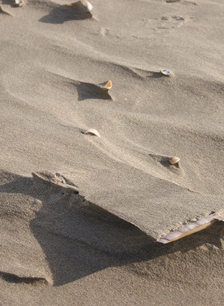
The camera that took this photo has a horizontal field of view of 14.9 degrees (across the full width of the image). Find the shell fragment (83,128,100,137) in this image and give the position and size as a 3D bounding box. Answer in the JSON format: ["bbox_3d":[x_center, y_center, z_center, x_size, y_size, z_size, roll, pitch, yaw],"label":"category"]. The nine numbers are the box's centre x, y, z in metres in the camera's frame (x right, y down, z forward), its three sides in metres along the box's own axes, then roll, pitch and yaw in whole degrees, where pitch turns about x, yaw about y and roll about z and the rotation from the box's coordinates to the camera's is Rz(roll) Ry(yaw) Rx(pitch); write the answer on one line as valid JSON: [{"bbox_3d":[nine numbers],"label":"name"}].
[{"bbox_3d":[-0.025,-0.027,1.146,0.020,0.009,0.016,6,30,10],"label":"shell fragment"}]

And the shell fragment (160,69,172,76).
[{"bbox_3d":[0.084,-0.123,1.314,0.016,0.007,0.014,0,30,0],"label":"shell fragment"}]

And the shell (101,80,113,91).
[{"bbox_3d":[-0.007,-0.099,1.262,0.015,0.013,0.012,0,30,0],"label":"shell"}]

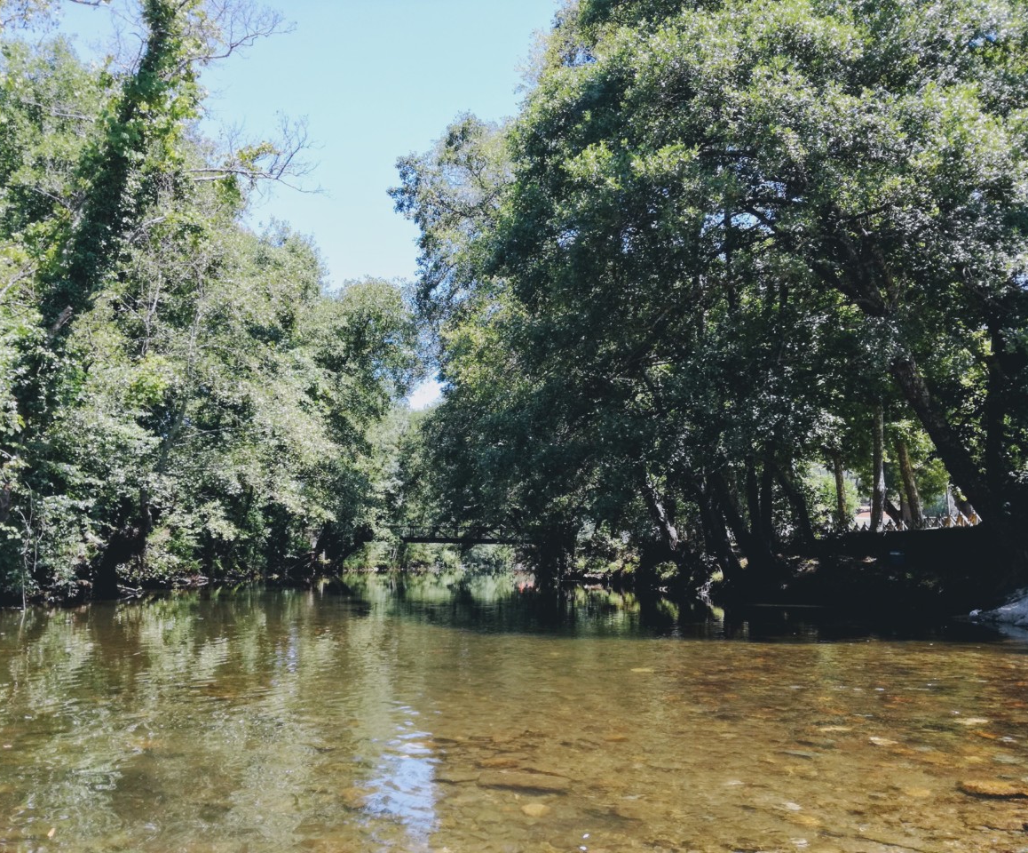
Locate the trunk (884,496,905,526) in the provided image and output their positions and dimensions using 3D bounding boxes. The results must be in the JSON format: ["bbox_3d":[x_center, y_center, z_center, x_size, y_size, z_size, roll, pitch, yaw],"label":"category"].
[{"bbox_3d":[11.158,2.486,26.000,0.300,0.950,0.300,-25,-8,21],"label":"trunk"}]

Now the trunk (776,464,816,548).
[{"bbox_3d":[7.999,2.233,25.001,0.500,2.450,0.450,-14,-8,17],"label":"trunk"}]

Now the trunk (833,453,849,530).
[{"bbox_3d":[9.952,1.981,27.001,0.290,2.380,0.290,-5,-8,20],"label":"trunk"}]

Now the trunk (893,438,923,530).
[{"bbox_3d":[10.732,1.530,24.001,0.320,2.490,0.320,-10,-9,24],"label":"trunk"}]

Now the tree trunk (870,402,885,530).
[{"bbox_3d":[9.423,1.077,23.002,0.340,3.430,0.340,1,-8,22],"label":"tree trunk"}]

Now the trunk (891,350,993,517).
[{"bbox_3d":[8.249,0.224,17.003,0.550,3.640,0.550,-26,-8,24],"label":"trunk"}]

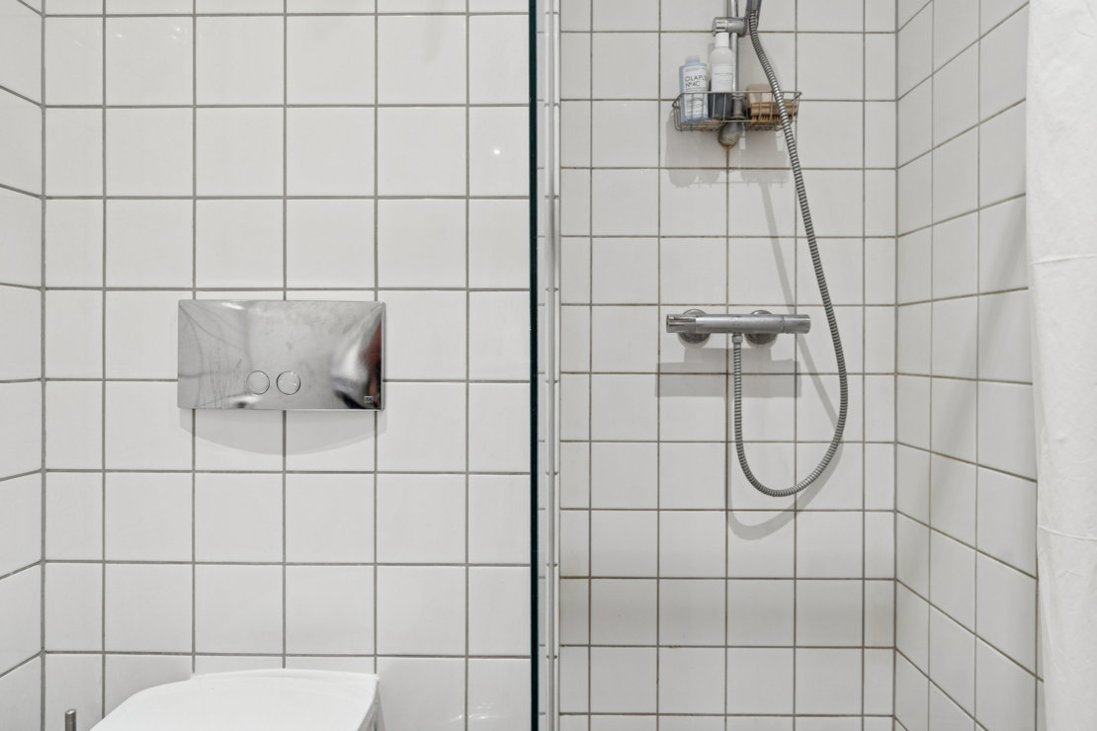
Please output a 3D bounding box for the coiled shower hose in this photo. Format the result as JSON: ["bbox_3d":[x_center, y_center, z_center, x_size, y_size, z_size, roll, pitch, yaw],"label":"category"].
[{"bbox_3d":[0.508,-0.227,1.335,0.240,1.010,0.080,0,0,0],"label":"coiled shower hose"}]

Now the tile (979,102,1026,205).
[{"bbox_3d":[0.757,-0.348,1.042,0.010,0.146,0.146,0,1,2],"label":"tile"}]

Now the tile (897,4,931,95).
[{"bbox_3d":[0.767,-0.654,1.335,0.010,0.147,0.142,0,0,1],"label":"tile"}]

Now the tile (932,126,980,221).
[{"bbox_3d":[0.765,-0.352,1.200,0.010,0.147,0.143,0,0,1],"label":"tile"}]

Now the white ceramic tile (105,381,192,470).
[{"bbox_3d":[-0.665,0.101,1.071,0.149,0.149,0.010,0,0,1],"label":"white ceramic tile"}]

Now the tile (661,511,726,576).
[{"bbox_3d":[0.316,0.392,1.410,0.146,0.146,0.010,0,0,0],"label":"tile"}]

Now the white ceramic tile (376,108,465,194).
[{"bbox_3d":[-0.207,-0.350,1.050,0.146,0.146,0.010,0,0,1],"label":"white ceramic tile"}]

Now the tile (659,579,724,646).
[{"bbox_3d":[0.316,0.543,1.411,0.147,0.147,0.010,0,0,0],"label":"tile"}]

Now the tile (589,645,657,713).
[{"bbox_3d":[0.165,0.691,1.410,0.146,0.146,0.010,0,0,0],"label":"tile"}]

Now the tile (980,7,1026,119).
[{"bbox_3d":[0.771,-0.504,1.069,0.010,0.149,0.146,0,0,1],"label":"tile"}]

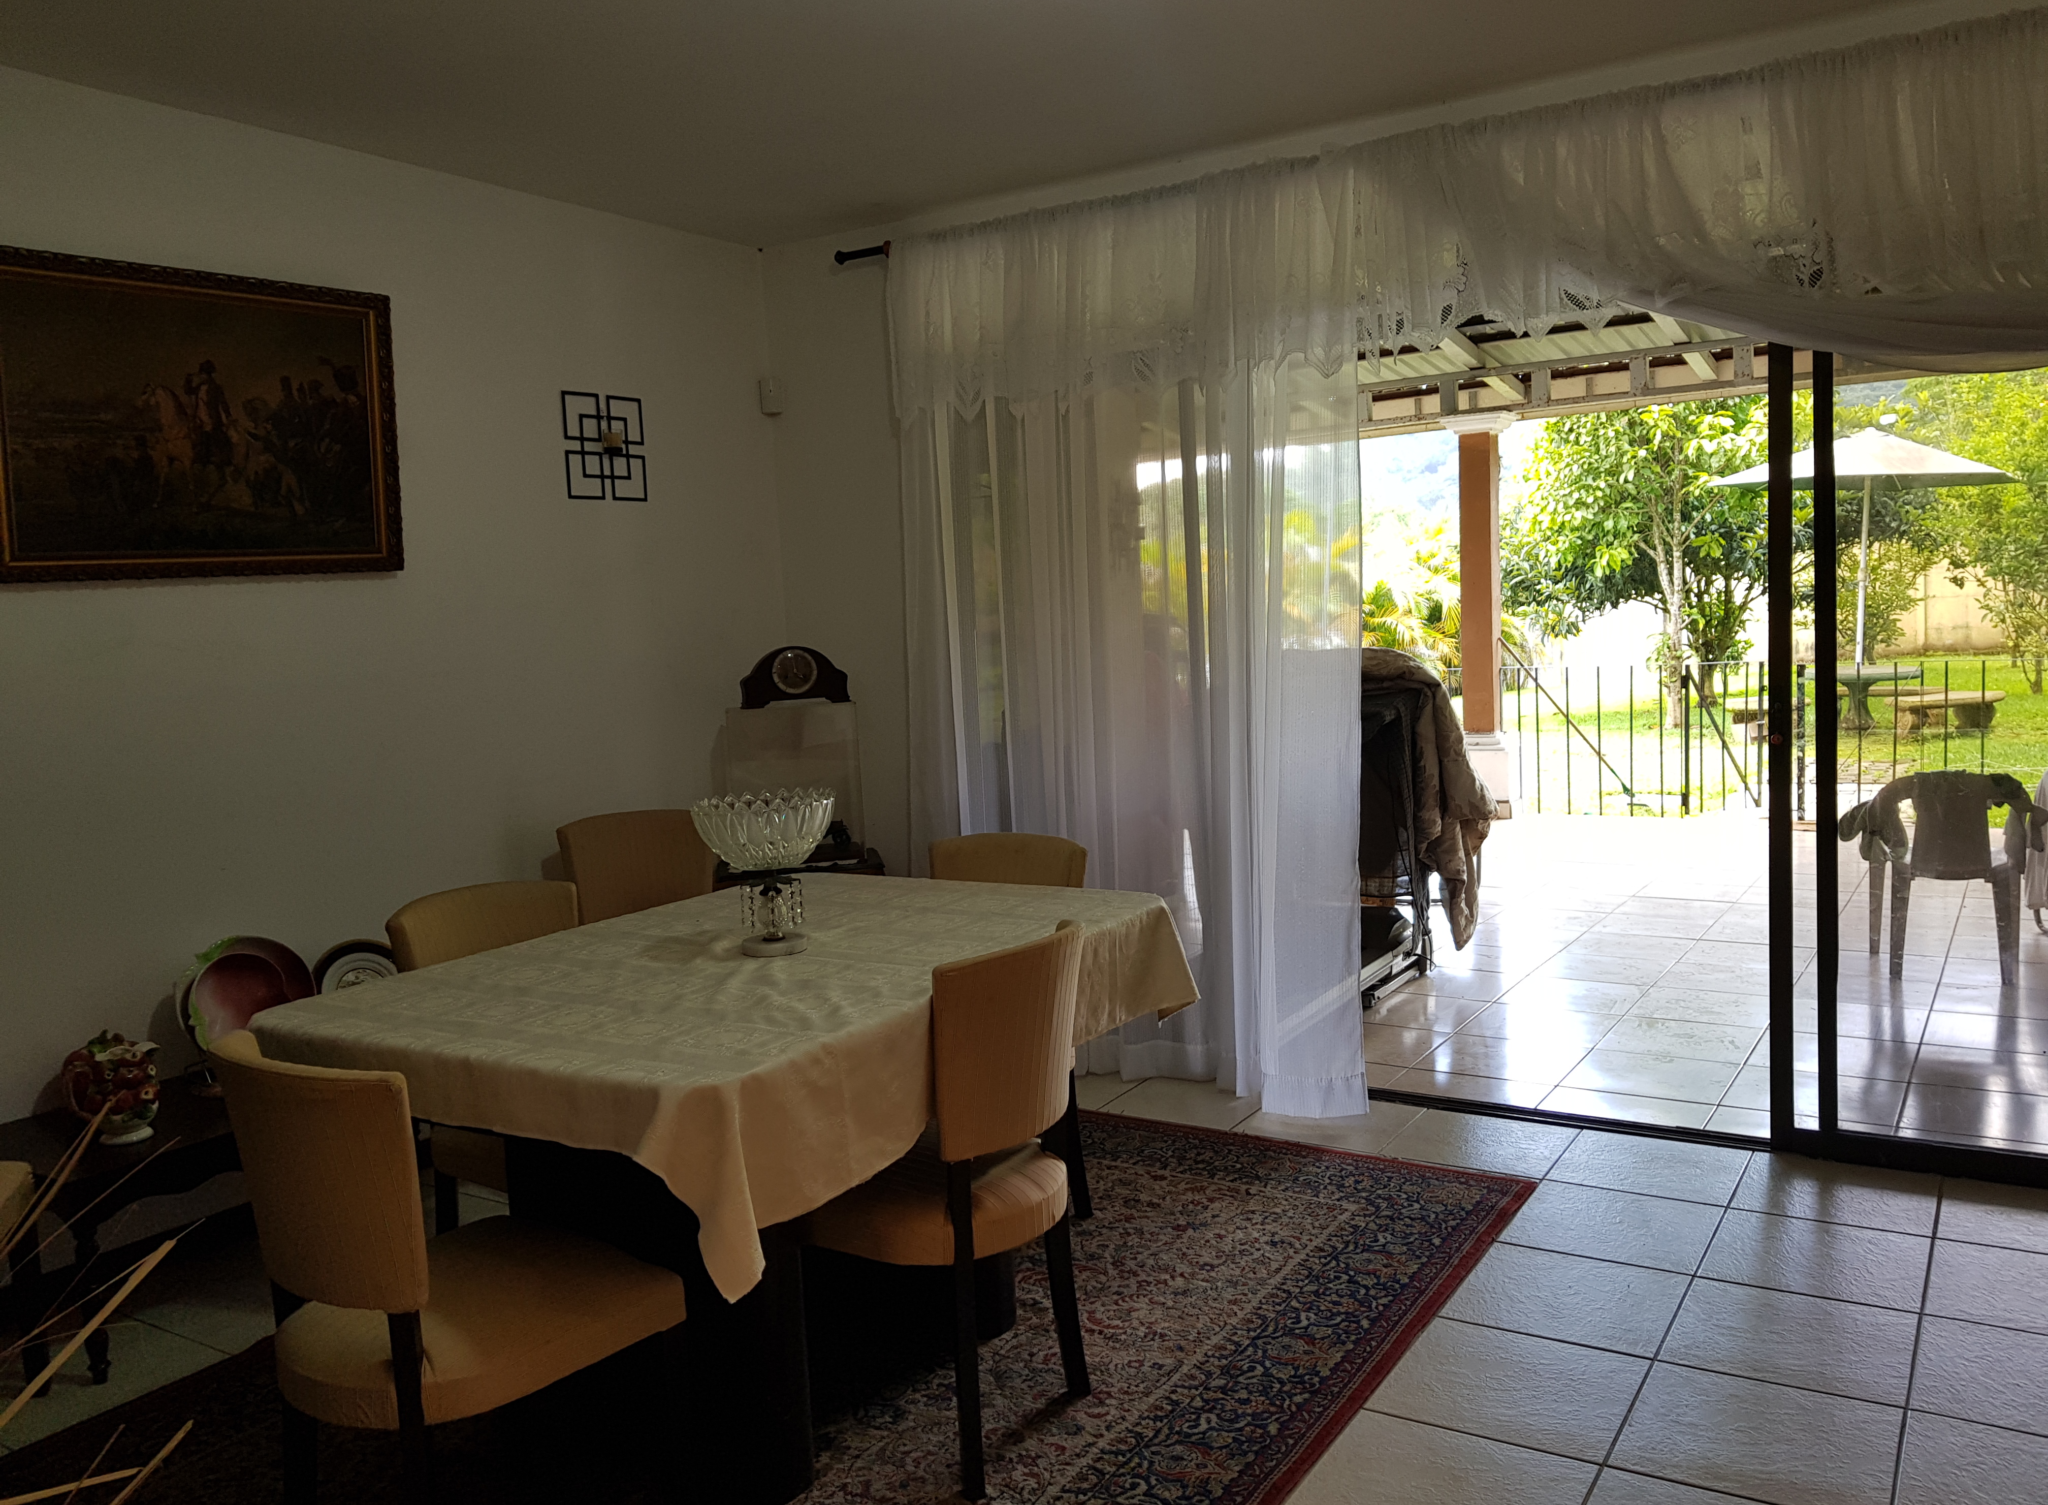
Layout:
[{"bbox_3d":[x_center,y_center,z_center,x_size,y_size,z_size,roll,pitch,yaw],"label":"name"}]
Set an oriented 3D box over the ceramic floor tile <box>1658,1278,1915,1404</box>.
[{"bbox_3d":[1.447,1.106,2.902,0.403,0.010,0.403,0,6,34],"label":"ceramic floor tile"}]

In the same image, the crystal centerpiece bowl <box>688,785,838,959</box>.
[{"bbox_3d":[-0.495,0.234,3.002,0.281,0.289,0.281,-3,5,0],"label":"crystal centerpiece bowl"}]

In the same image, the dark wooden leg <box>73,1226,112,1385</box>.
[{"bbox_3d":[-1.823,1.081,3.006,0.052,0.322,0.052,0,6,33],"label":"dark wooden leg"}]

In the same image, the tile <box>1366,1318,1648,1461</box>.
[{"bbox_3d":[0.862,1.128,2.725,0.402,0.012,0.402,0,6,33],"label":"tile"}]

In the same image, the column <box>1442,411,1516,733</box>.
[{"bbox_3d":[3.080,-1.190,10.372,0.359,2.118,0.359,0,6,34],"label":"column"}]

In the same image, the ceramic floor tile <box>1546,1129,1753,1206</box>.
[{"bbox_3d":[1.556,1.026,3.809,0.403,0.010,0.403,0,6,34],"label":"ceramic floor tile"}]

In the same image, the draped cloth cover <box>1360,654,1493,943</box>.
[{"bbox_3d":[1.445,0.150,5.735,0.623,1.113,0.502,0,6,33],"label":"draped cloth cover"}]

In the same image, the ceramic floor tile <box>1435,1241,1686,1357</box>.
[{"bbox_3d":[1.105,1.105,3.128,0.403,0.010,0.403,0,6,34],"label":"ceramic floor tile"}]

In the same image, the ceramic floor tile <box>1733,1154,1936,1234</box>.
[{"bbox_3d":[1.897,1.027,3.582,0.403,0.010,0.403,0,6,34],"label":"ceramic floor tile"}]

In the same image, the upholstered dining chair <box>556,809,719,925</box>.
[{"bbox_3d":[-1.022,0.659,4.446,0.480,0.880,0.540,-6,5,-29],"label":"upholstered dining chair"}]

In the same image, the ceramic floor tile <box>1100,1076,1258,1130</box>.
[{"bbox_3d":[0.481,1.003,4.410,0.418,0.012,0.410,0,6,33],"label":"ceramic floor tile"}]

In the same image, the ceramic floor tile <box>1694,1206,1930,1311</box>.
[{"bbox_3d":[1.672,1.066,3.242,0.403,0.010,0.403,0,6,34],"label":"ceramic floor tile"}]

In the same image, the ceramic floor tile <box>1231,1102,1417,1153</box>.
[{"bbox_3d":[0.830,1.004,4.183,0.414,0.012,0.410,0,6,33],"label":"ceramic floor tile"}]

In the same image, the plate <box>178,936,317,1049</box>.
[{"bbox_3d":[-1.787,0.583,3.556,0.322,0.322,0.080,-8,-7,-45],"label":"plate"}]

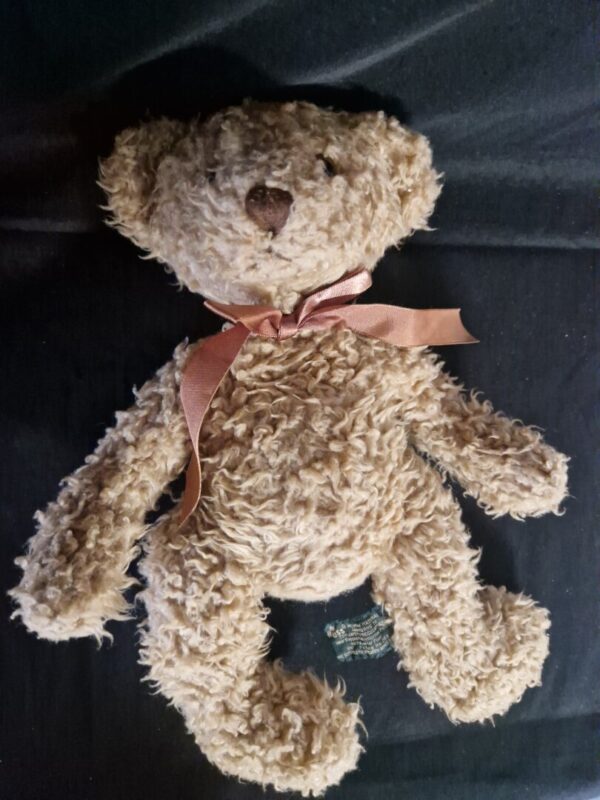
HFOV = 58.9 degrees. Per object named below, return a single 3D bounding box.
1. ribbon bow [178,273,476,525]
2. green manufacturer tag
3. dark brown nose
[{"bbox_3d":[0.017,-0.002,0.345,0.193,0.065,0.167,-3,78,-1],"label":"ribbon bow"},{"bbox_3d":[0.041,0.163,0.370,0.043,0.006,0.028,-16,78,-3],"label":"green manufacturer tag"},{"bbox_3d":[-0.018,-0.112,0.312,0.027,0.014,0.029,-6,83,-1],"label":"dark brown nose"}]

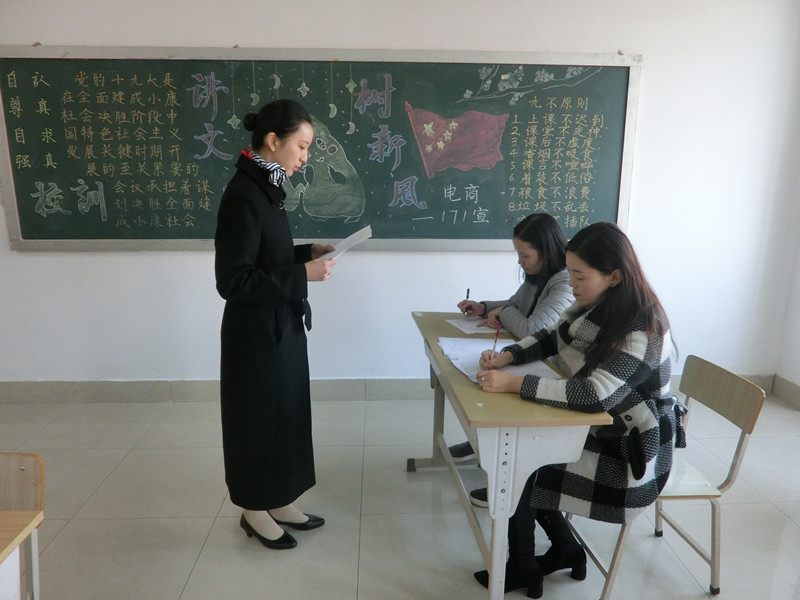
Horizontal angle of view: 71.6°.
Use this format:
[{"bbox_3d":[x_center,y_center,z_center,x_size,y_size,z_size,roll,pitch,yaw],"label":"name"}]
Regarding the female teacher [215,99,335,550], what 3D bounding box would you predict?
[{"bbox_3d":[-0.441,0.138,2.017,0.430,1.640,0.470,2,13,5],"label":"female teacher"}]

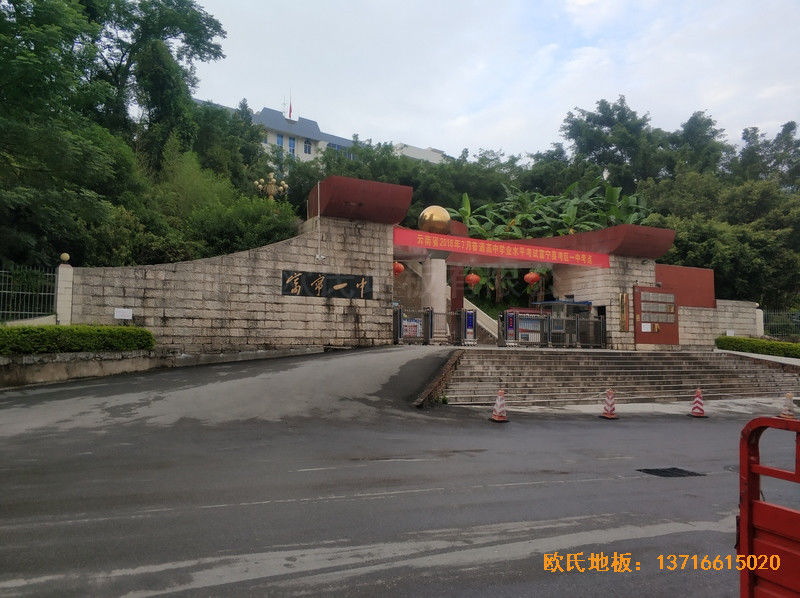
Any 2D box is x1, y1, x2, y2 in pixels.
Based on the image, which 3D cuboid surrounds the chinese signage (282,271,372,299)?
[{"bbox_3d":[-2.464,-0.464,21.701,3.394,0.820,0.060,3,-5,-29],"label":"chinese signage"}]

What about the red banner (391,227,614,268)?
[{"bbox_3d":[4.828,-2.029,26.007,12.226,0.750,0.100,3,-5,-34],"label":"red banner"}]

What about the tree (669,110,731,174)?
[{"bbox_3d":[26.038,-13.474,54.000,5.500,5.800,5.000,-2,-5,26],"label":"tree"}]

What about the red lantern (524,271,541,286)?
[{"bbox_3d":[5.953,-0.921,28.000,0.710,0.710,0.710,-1,-4,12],"label":"red lantern"}]

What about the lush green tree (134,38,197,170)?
[{"bbox_3d":[-13.170,-10.923,35.000,3.600,7.600,3.600,2,-5,-21],"label":"lush green tree"}]

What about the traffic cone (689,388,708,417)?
[{"bbox_3d":[7.036,2.460,14.700,0.390,0.690,0.390,1,-4,-10],"label":"traffic cone"}]

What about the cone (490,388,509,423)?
[{"bbox_3d":[2.201,2.339,13.650,0.390,0.690,0.390,1,-4,-10],"label":"cone"}]

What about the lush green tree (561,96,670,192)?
[{"bbox_3d":[17.981,-12.808,52.000,9.200,8.400,8.000,-1,-5,19],"label":"lush green tree"}]

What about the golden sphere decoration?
[{"bbox_3d":[1.448,-3.246,26.000,1.310,1.310,1.310,0,-4,3],"label":"golden sphere decoration"}]

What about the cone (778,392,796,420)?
[{"bbox_3d":[9.600,2.656,15.400,0.390,0.670,0.390,1,-4,-10],"label":"cone"}]

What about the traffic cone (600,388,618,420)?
[{"bbox_3d":[4.757,2.391,14.150,0.390,0.690,0.390,1,-4,-10],"label":"traffic cone"}]

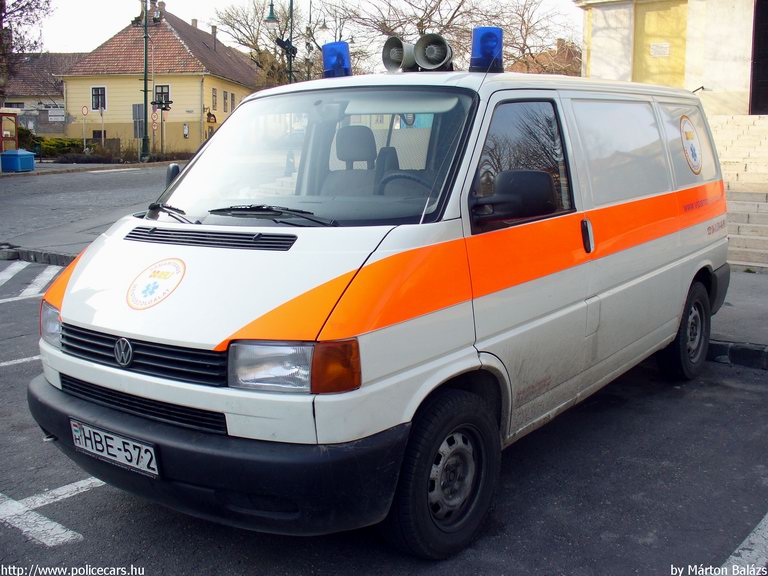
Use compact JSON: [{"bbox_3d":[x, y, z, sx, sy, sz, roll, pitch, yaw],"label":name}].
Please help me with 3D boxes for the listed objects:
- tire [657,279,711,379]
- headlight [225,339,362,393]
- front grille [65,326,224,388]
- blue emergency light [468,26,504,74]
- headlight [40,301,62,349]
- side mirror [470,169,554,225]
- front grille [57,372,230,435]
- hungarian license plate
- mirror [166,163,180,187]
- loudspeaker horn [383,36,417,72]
[{"bbox_3d":[1.991,0.277,5.493,0.205,0.655,0.655,5,12,37],"label":"tire"},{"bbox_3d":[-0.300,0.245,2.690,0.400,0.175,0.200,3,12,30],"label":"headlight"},{"bbox_3d":[-0.924,0.236,3.005,1.000,0.125,0.080,5,12,37],"label":"front grille"},{"bbox_3d":[0.494,-1.130,3.901,0.160,0.210,0.160,-2,10,0],"label":"blue emergency light"},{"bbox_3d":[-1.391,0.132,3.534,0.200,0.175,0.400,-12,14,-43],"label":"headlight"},{"bbox_3d":[0.488,-0.350,3.165,0.280,0.195,0.155,5,12,37],"label":"side mirror"},{"bbox_3d":[-0.933,0.421,3.028,1.010,0.085,0.075,6,13,38],"label":"front grille"},{"bbox_3d":[-0.979,0.573,2.974,0.525,0.118,0.020,5,12,37],"label":"hungarian license plate"},{"bbox_3d":[-1.072,-0.556,4.396,0.230,0.210,0.130,6,13,38],"label":"mirror"},{"bbox_3d":[0.136,-1.242,4.364,0.210,0.190,0.190,-9,12,-34],"label":"loudspeaker horn"}]

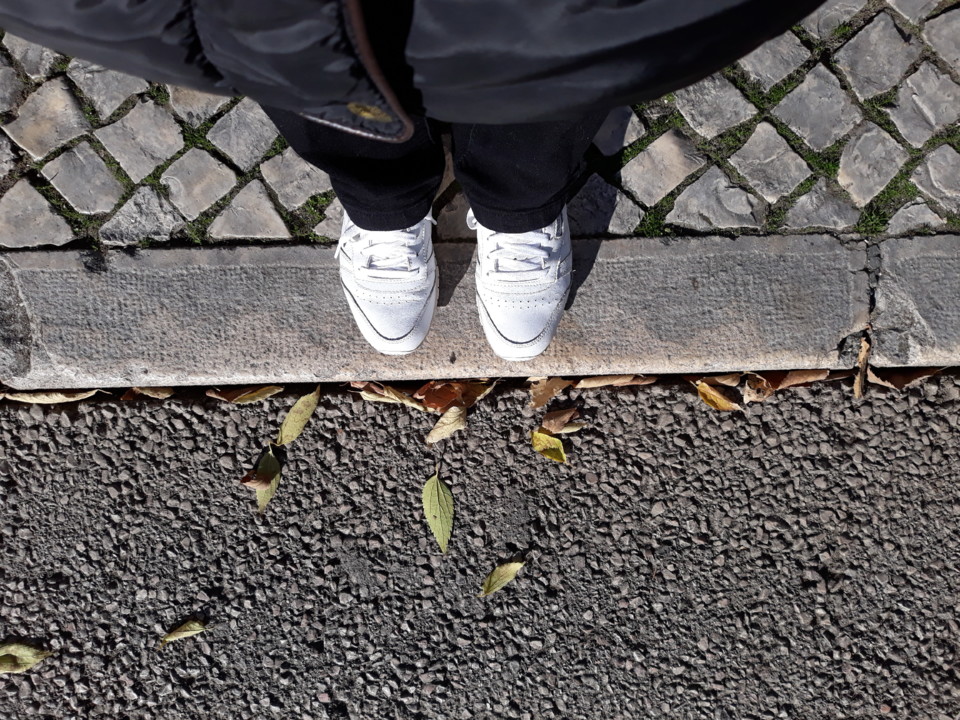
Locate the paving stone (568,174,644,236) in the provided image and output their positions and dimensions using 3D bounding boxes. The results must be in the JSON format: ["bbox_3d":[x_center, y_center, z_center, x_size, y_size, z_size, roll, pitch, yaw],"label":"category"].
[{"bbox_3d":[0.157,-0.198,0.996,0.112,0.062,0.082,-1,86,-2],"label":"paving stone"}]

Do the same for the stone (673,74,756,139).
[{"bbox_3d":[0.303,-0.331,1.011,0.080,0.062,0.090,-41,88,-5],"label":"stone"}]

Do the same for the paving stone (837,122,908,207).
[{"bbox_3d":[0.463,-0.235,0.932,0.065,0.065,0.087,43,87,1],"label":"paving stone"}]

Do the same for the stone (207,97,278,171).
[{"bbox_3d":[-0.297,-0.287,0.984,0.068,0.062,0.078,41,85,1],"label":"stone"}]

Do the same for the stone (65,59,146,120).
[{"bbox_3d":[-0.481,-0.359,0.992,0.072,0.060,0.093,-36,84,-6],"label":"stone"}]

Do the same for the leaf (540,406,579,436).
[{"bbox_3d":[0.107,0.079,0.973,0.050,0.018,0.031,-24,83,-5],"label":"leaf"}]

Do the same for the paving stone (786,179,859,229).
[{"bbox_3d":[0.446,-0.203,1.008,0.107,0.062,0.069,-1,86,-2],"label":"paving stone"}]

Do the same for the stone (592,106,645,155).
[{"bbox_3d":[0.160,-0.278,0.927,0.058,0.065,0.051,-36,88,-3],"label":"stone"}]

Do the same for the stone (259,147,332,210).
[{"bbox_3d":[-0.202,-0.203,0.855,0.060,0.050,0.064,-31,87,-3],"label":"stone"}]

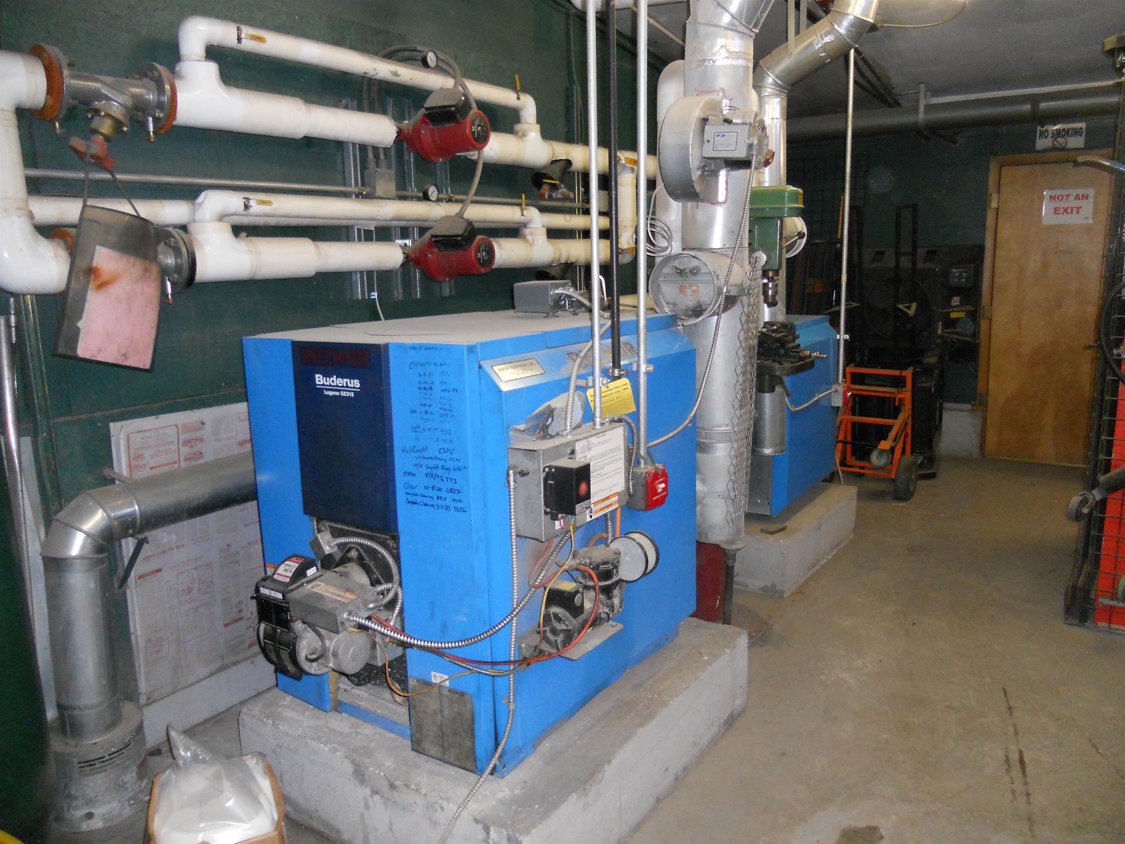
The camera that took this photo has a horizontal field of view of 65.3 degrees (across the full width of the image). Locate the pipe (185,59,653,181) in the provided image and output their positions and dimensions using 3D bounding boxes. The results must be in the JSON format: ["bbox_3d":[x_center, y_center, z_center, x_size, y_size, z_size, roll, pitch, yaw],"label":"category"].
[{"bbox_3d":[-0.282,-1.145,3.542,0.140,0.200,2.800,6,13,34],"label":"pipe"}]

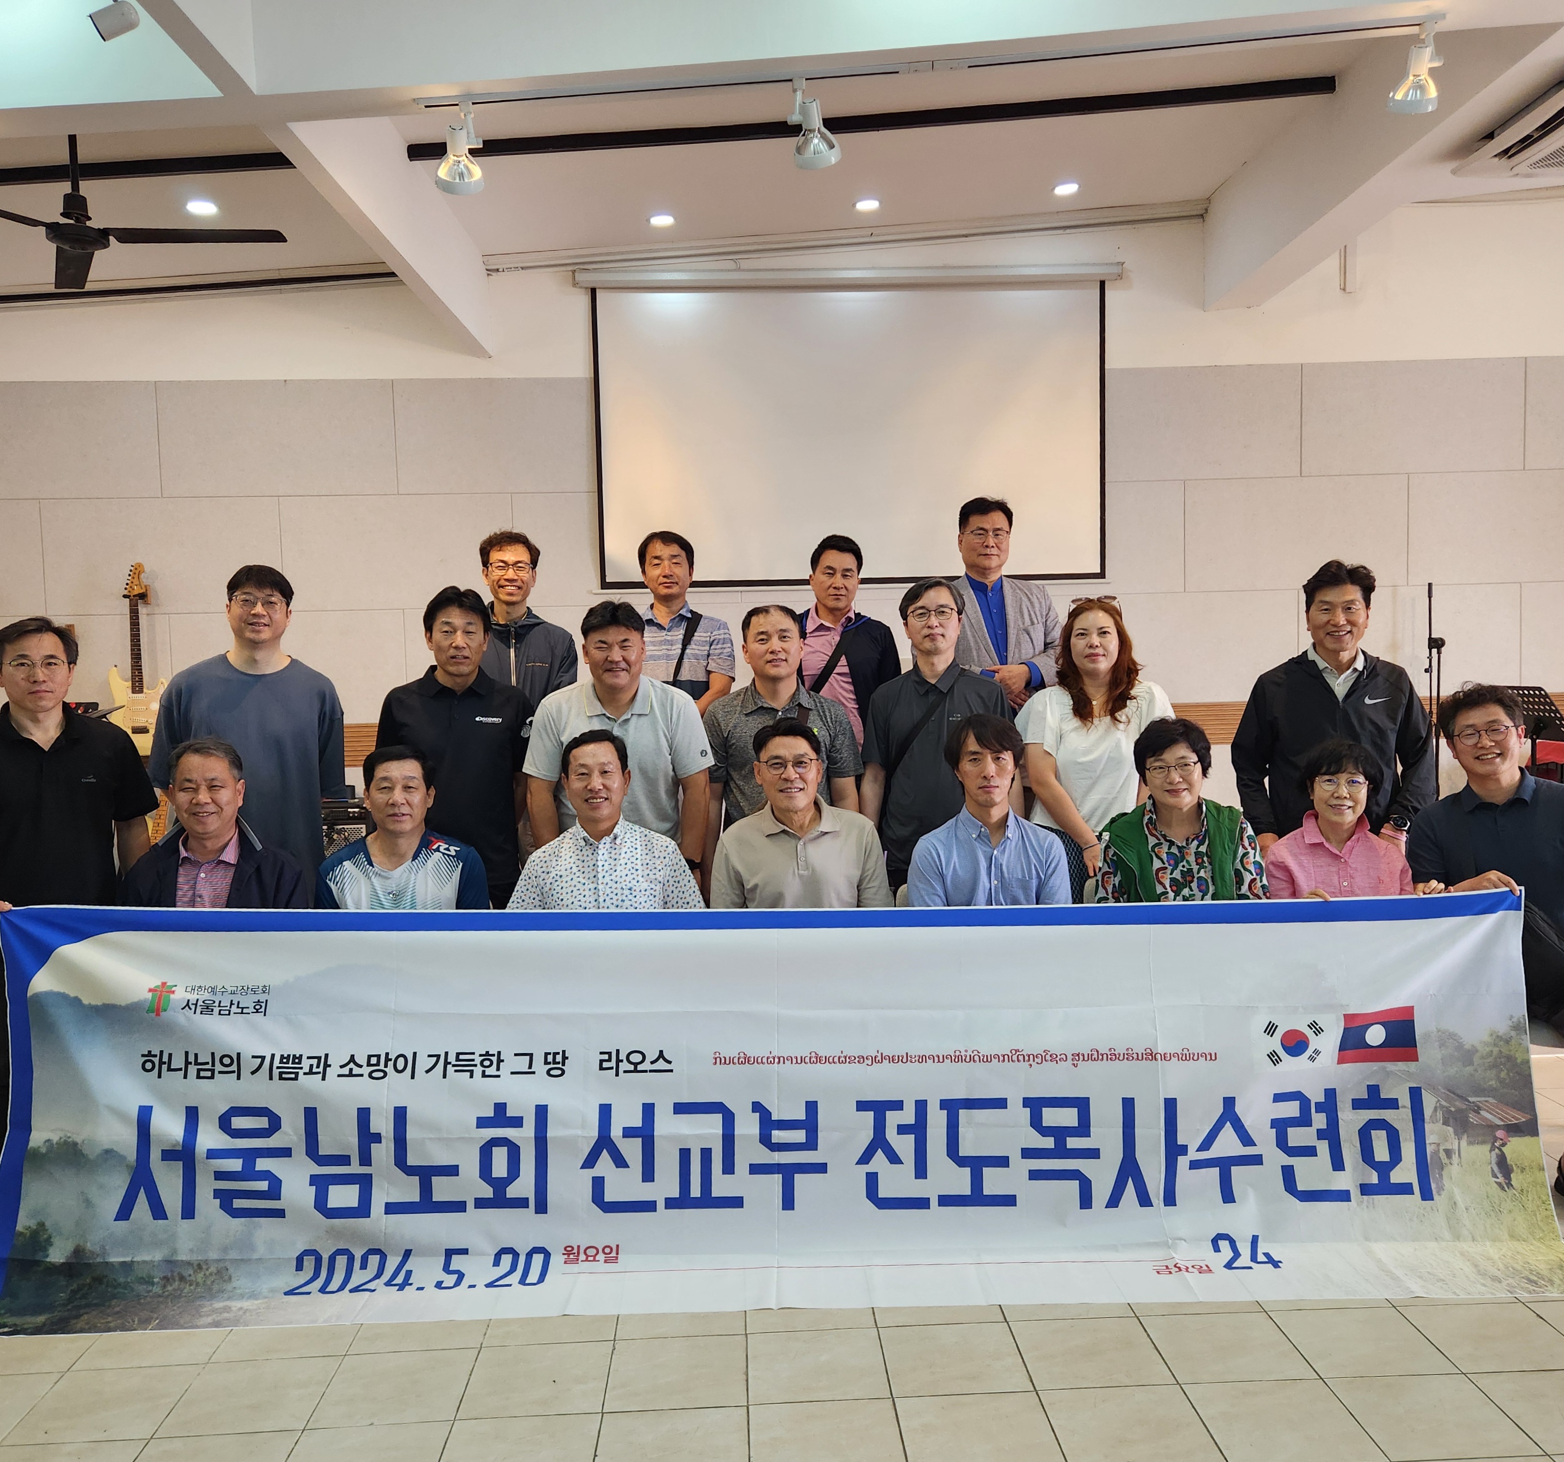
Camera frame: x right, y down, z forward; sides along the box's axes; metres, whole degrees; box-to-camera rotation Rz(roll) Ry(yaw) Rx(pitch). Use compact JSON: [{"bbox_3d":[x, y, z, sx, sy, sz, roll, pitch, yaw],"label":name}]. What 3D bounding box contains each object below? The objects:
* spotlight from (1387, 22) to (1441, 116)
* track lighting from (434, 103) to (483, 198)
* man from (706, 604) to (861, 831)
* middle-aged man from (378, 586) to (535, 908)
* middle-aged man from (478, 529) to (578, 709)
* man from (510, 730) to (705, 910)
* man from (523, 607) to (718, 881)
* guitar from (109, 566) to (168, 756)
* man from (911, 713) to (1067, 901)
[{"bbox_3d":[1.870,-1.960,3.828,0.135,0.240,0.160,-2,3,-8],"label":"spotlight"},{"bbox_3d":[-0.899,-1.618,3.607,0.130,0.220,0.160,-1,3,1],"label":"track lighting"},{"bbox_3d":[0.010,0.443,4.032,0.500,1.653,0.330,-2,3,-2],"label":"man"},{"bbox_3d":[-0.952,0.443,3.842,0.490,1.723,0.310,-2,3,-9],"label":"middle-aged man"},{"bbox_3d":[-0.945,0.122,4.657,0.480,1.673,0.310,-2,3,-8],"label":"middle-aged man"},{"bbox_3d":[-0.461,0.661,3.502,0.560,1.314,0.680,-2,3,-5],"label":"man"},{"bbox_3d":[-0.499,0.441,4.061,0.580,1.696,0.400,-2,3,-6],"label":"man"},{"bbox_3d":[-3.186,-0.336,6.414,0.330,0.990,0.100,-2,3,-5],"label":"guitar"},{"bbox_3d":[0.593,0.621,3.544,0.500,1.320,0.720,-1,3,3],"label":"man"}]

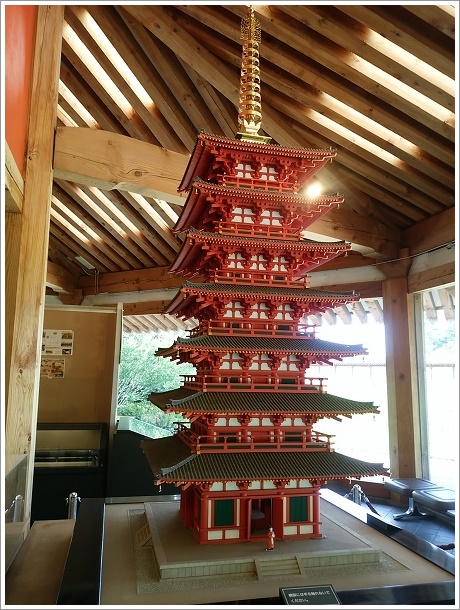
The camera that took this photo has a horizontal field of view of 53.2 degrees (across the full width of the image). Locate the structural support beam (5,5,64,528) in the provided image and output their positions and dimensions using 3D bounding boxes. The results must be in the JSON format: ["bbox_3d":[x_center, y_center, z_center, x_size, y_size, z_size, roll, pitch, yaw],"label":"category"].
[{"bbox_3d":[-1.606,-0.289,3.749,0.200,4.661,0.200,3,-8,-14],"label":"structural support beam"}]

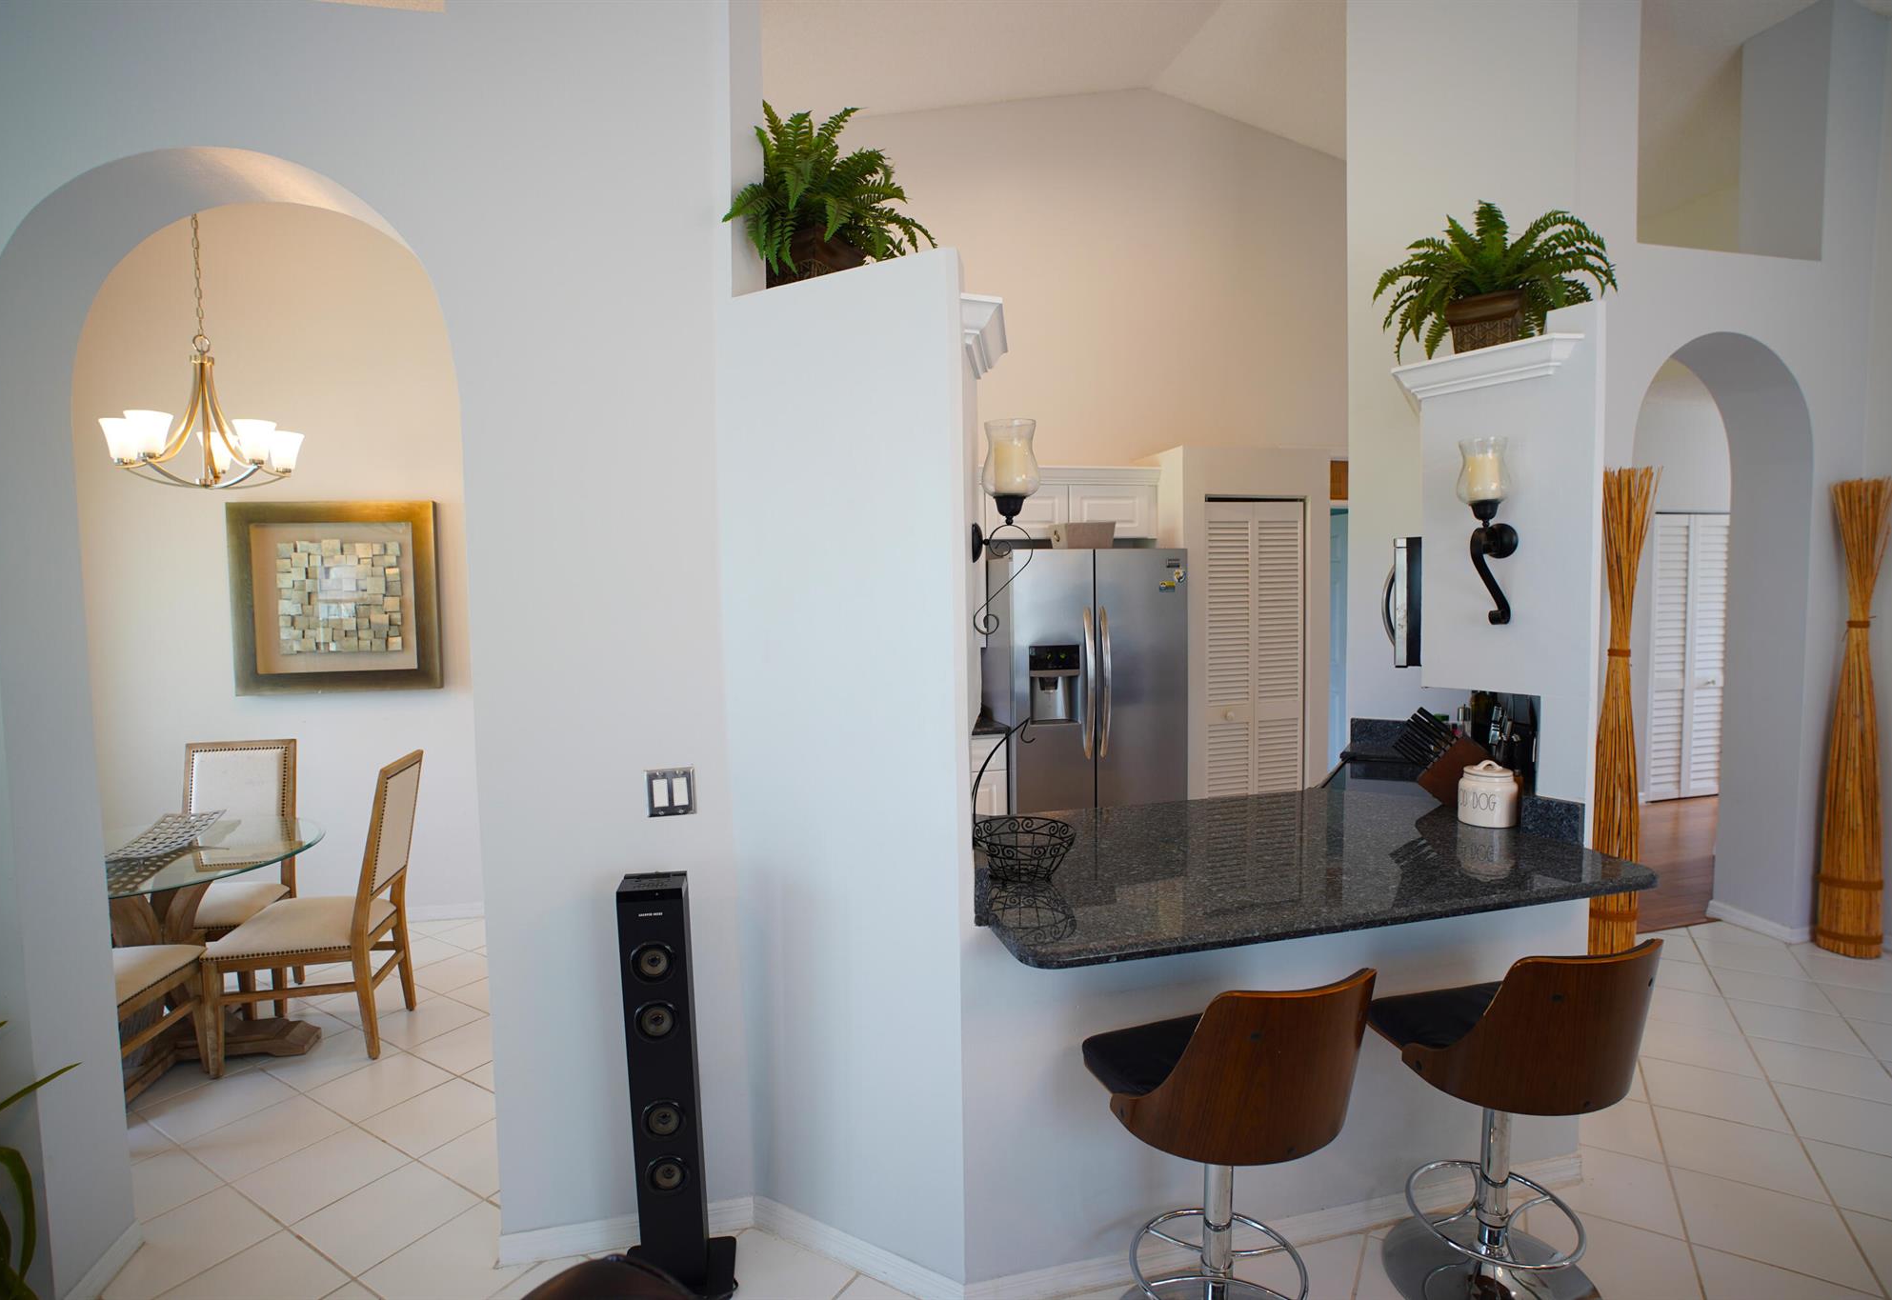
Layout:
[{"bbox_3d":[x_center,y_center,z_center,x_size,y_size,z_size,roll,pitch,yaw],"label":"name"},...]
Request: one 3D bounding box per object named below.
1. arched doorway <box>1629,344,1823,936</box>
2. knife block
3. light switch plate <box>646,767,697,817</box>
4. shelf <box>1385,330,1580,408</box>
[{"bbox_3d":[3.265,-0.006,3.858,1.020,2.660,0.340,-2,4,-13],"label":"arched doorway"},{"bbox_3d":[1.677,0.384,2.829,0.235,0.232,0.115,1,4,34],"label":"knife block"},{"bbox_3d":[-0.662,0.344,2.093,0.115,0.115,0.010,-2,3,-14],"label":"light switch plate"},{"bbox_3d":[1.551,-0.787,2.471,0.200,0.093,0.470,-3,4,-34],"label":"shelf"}]

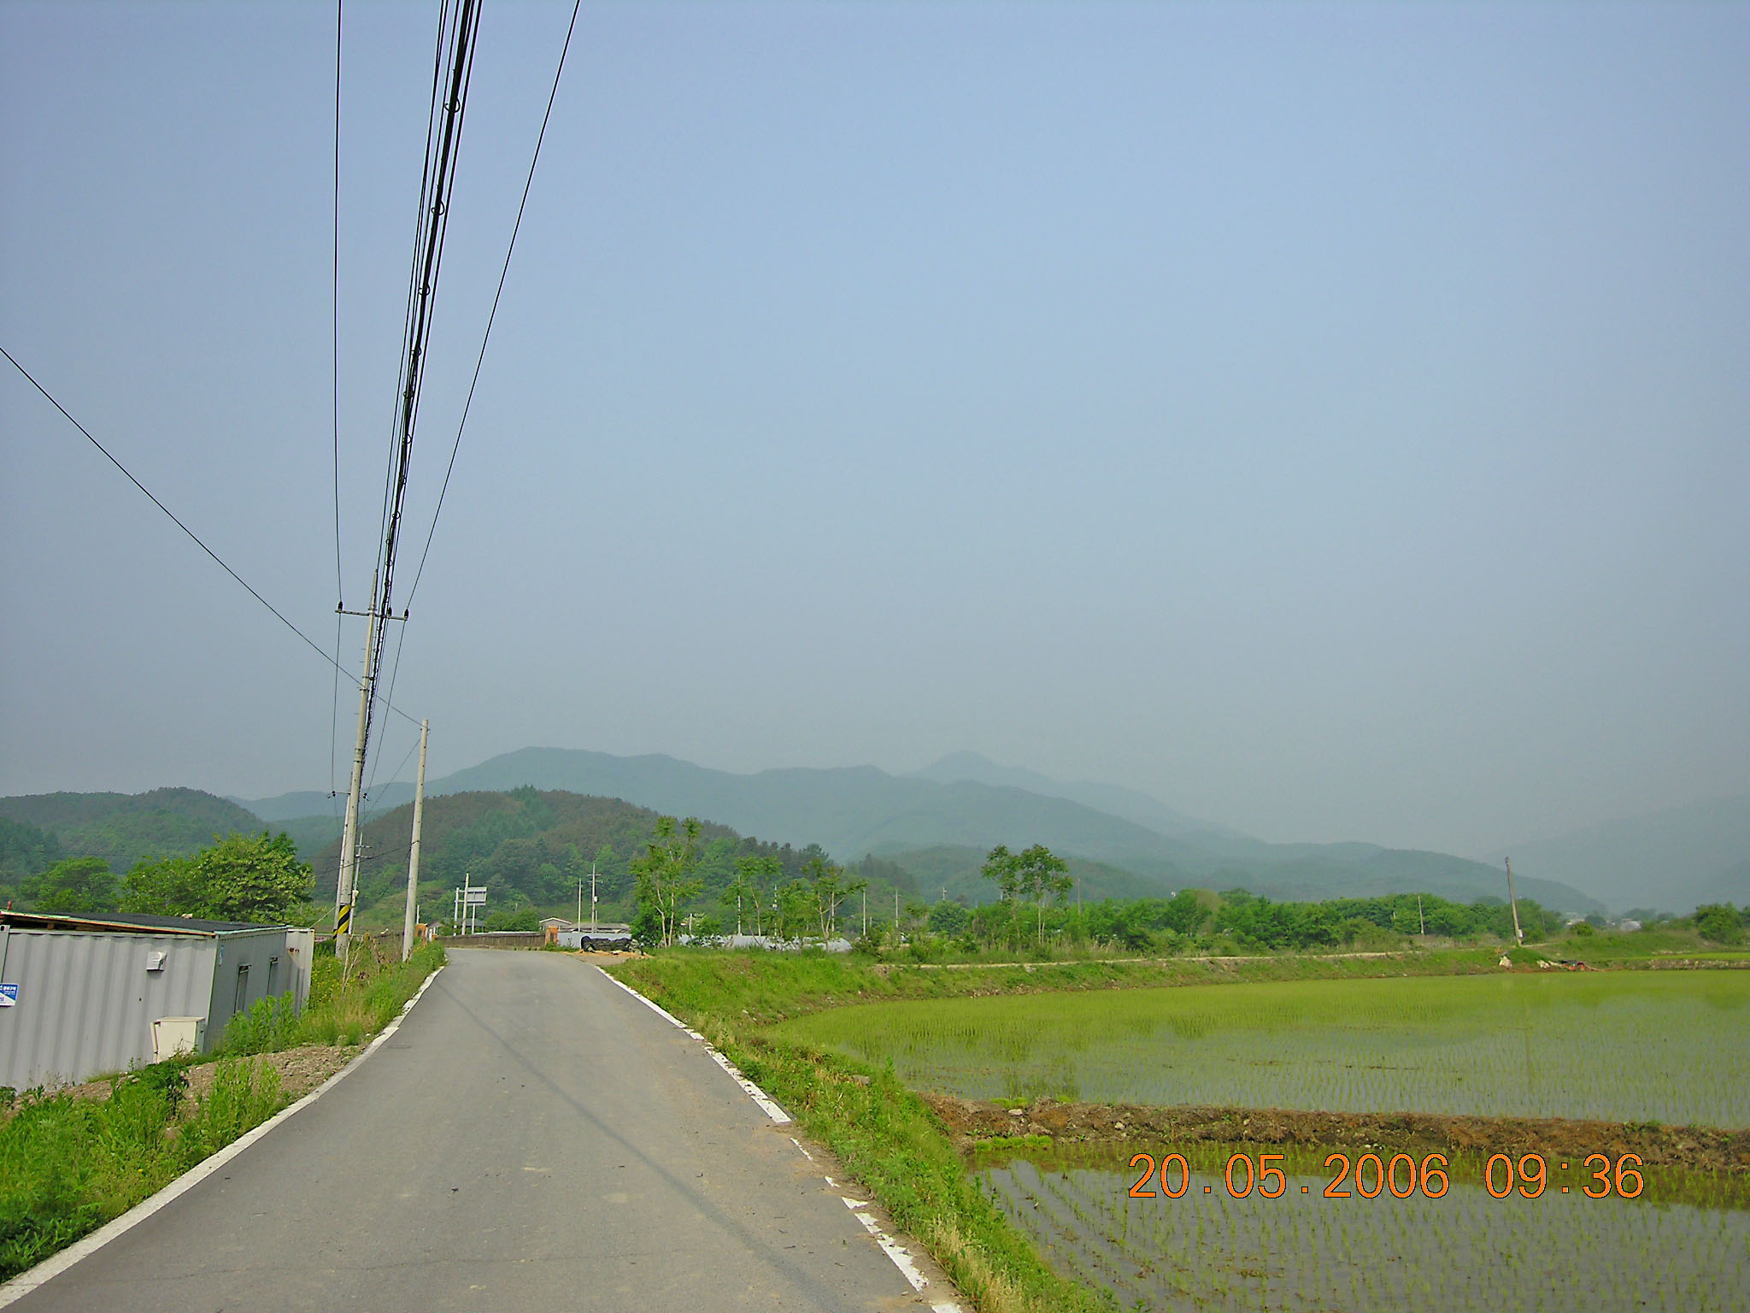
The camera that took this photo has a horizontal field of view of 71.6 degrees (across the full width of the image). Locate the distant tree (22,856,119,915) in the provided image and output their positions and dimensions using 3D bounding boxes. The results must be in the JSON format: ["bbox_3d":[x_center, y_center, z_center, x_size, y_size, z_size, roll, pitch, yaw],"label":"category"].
[{"bbox_3d":[-50.683,15.588,76.434,6.030,5.990,5.730,8,-15,-32],"label":"distant tree"}]

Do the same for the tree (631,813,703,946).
[{"bbox_3d":[-10.108,10.972,59.017,3.520,6.350,3.350,2,-12,-9],"label":"tree"}]

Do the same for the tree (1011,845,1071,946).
[{"bbox_3d":[9.578,13.719,69.677,3.380,5.740,3.210,-2,-12,8],"label":"tree"}]

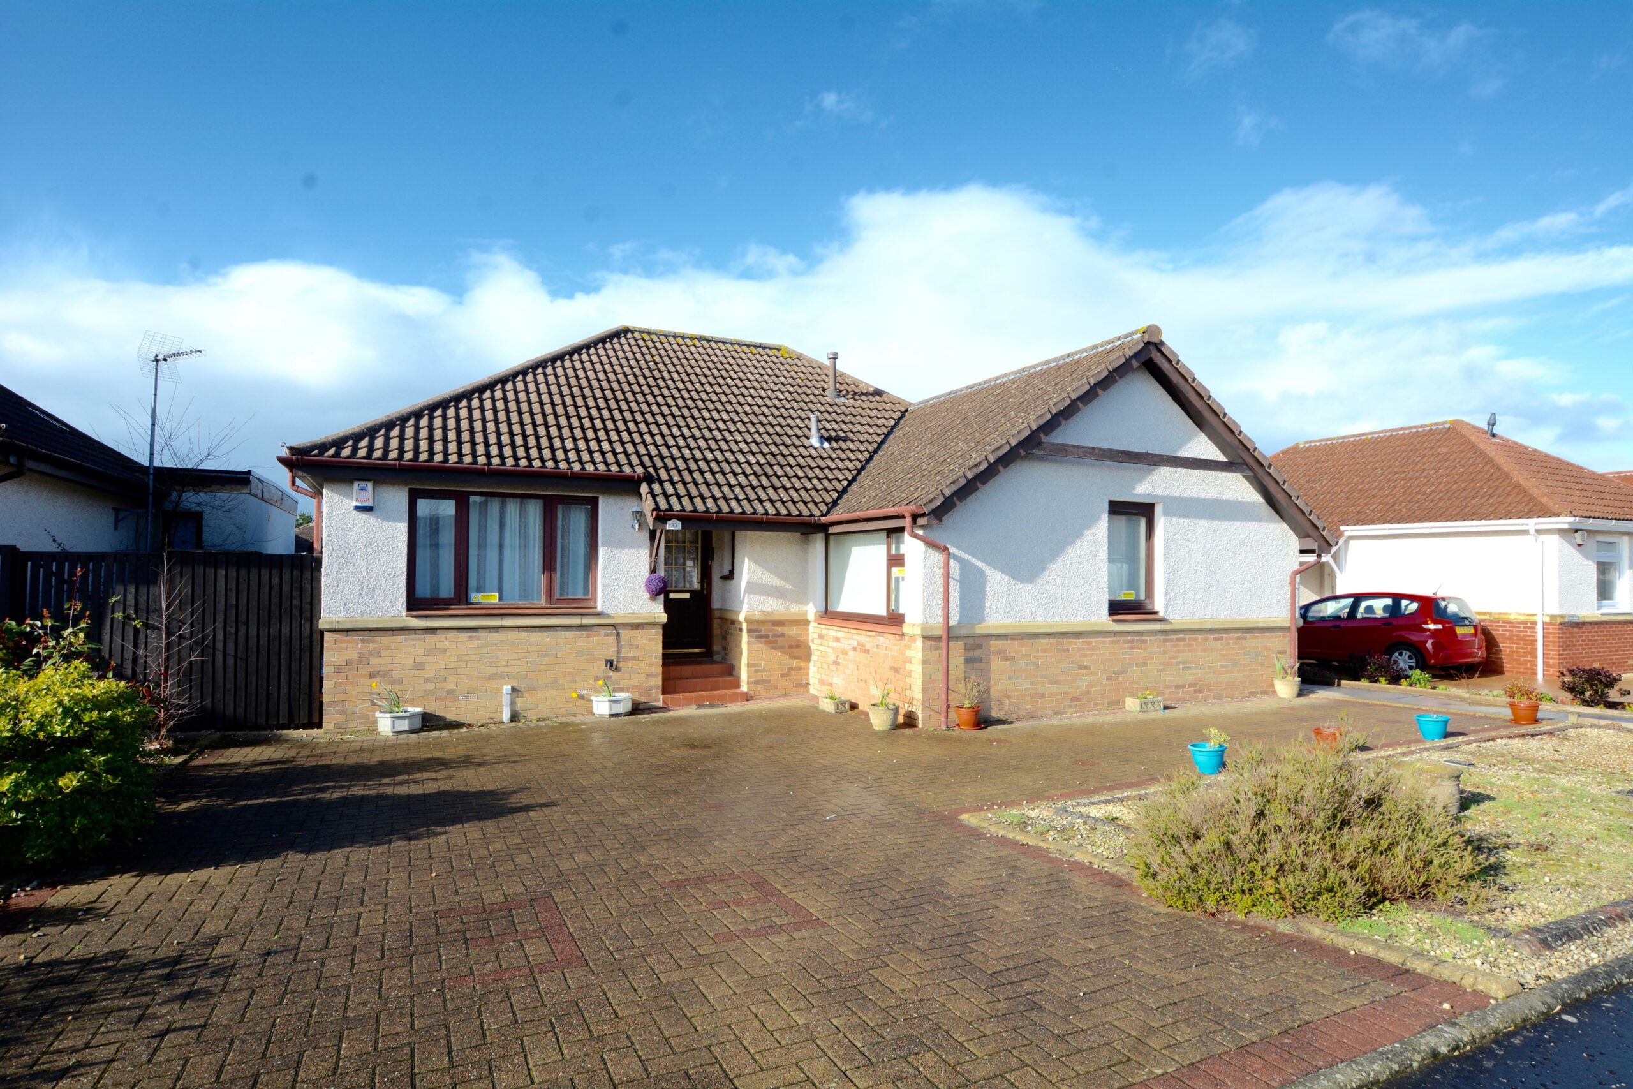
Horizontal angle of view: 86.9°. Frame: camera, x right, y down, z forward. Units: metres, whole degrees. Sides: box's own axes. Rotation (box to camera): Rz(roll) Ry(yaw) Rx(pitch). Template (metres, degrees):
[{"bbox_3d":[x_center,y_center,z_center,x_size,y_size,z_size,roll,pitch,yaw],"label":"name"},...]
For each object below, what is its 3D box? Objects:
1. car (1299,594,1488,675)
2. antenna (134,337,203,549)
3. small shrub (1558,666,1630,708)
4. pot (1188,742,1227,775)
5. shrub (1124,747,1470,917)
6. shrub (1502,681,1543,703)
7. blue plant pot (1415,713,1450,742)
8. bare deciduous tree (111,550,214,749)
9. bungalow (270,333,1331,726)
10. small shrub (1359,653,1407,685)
[{"bbox_3d":[10.840,1.708,17.100,1.695,1.525,3.900,1,-2,-23],"label":"car"},{"bbox_3d":[-8.280,-1.150,11.200,1.150,3.300,0.500,0,-2,29],"label":"antenna"},{"bbox_3d":[9.459,1.740,10.500,0.700,0.530,0.700,1,-2,-25],"label":"small shrub"},{"bbox_3d":[3.146,1.706,6.913,0.285,0.222,0.285,1,-1,0],"label":"pot"},{"bbox_3d":[2.464,1.350,4.509,1.620,0.660,1.550,1,-2,-25],"label":"shrub"},{"bbox_3d":[7.693,1.589,9.380,0.360,0.260,0.360,1,-2,-25],"label":"shrub"},{"bbox_3d":[5.971,1.769,8.343,0.285,0.225,0.285,1,-1,0],"label":"blue plant pot"},{"bbox_3d":[-6.439,0.996,8.470,0.880,1.980,0.880,1,-2,-25],"label":"bare deciduous tree"},{"bbox_3d":[-0.987,-0.756,13.852,12.300,5.750,10.800,1,-2,-25],"label":"bungalow"},{"bbox_3d":[8.545,1.885,13.000,0.650,0.500,0.650,1,-2,-25],"label":"small shrub"}]

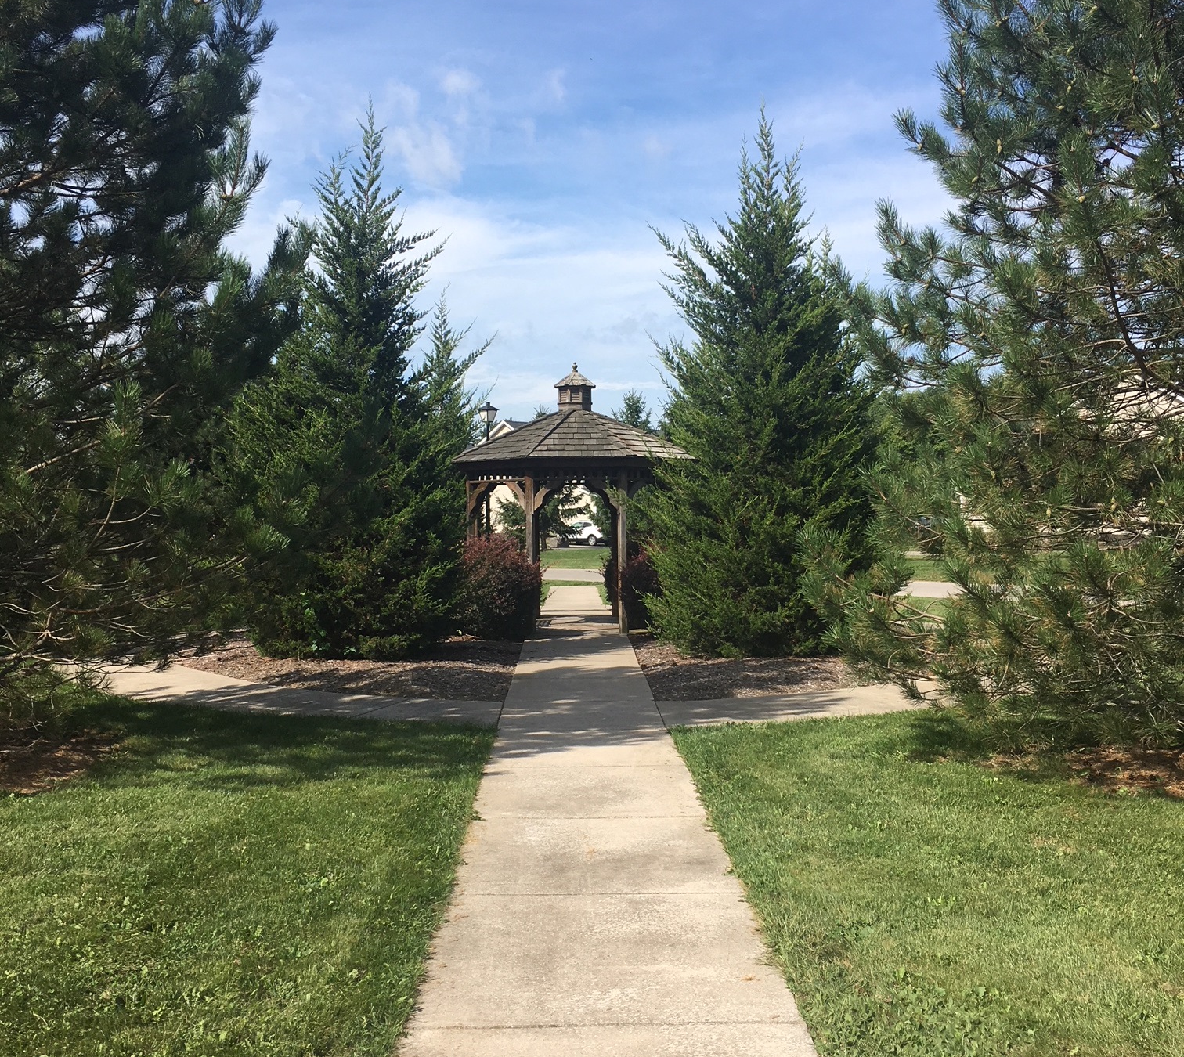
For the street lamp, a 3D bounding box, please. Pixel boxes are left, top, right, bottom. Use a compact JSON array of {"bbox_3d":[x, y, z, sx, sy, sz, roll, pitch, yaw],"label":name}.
[{"bbox_3d":[-2.210,-0.520,28.000,0.400,4.300,0.400,0,1,-1],"label":"street lamp"}]

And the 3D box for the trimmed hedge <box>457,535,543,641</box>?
[{"bbox_3d":[-1.157,0.690,15.800,1.120,1.200,1.100,0,1,-1],"label":"trimmed hedge"}]

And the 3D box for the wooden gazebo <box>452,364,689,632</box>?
[{"bbox_3d":[-0.215,-0.455,17.300,3.080,3.420,3.080,0,1,-1],"label":"wooden gazebo"}]

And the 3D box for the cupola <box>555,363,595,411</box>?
[{"bbox_3d":[-0.215,-1.850,17.300,0.530,0.635,0.530,0,1,-1],"label":"cupola"}]

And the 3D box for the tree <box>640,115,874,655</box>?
[{"bbox_3d":[1.850,-1.690,14.800,2.700,6.000,2.700,0,1,-1],"label":"tree"}]

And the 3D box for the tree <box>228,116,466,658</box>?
[{"bbox_3d":[-2.740,-1.690,14.750,2.750,6.000,2.700,0,1,-1],"label":"tree"}]

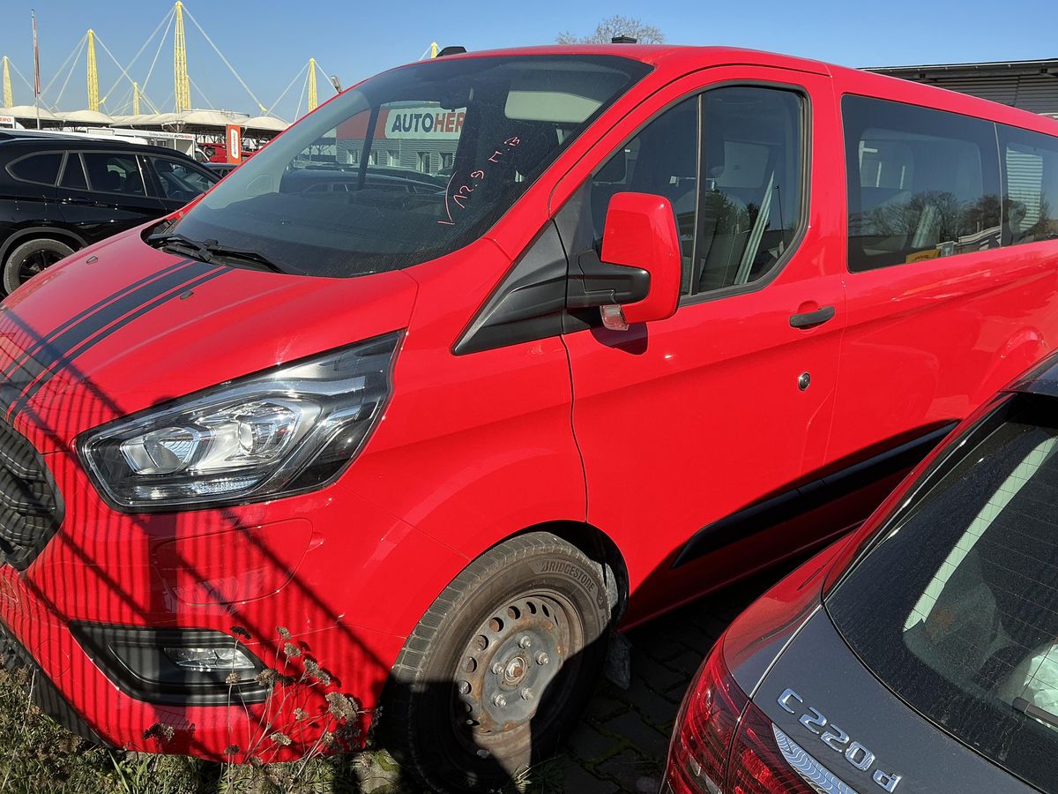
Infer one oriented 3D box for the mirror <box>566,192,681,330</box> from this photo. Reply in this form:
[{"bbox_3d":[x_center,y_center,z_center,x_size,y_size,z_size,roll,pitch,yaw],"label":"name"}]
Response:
[{"bbox_3d":[0.204,-0.303,1.923,0.170,0.305,0.235,-10,20,-41],"label":"mirror"}]

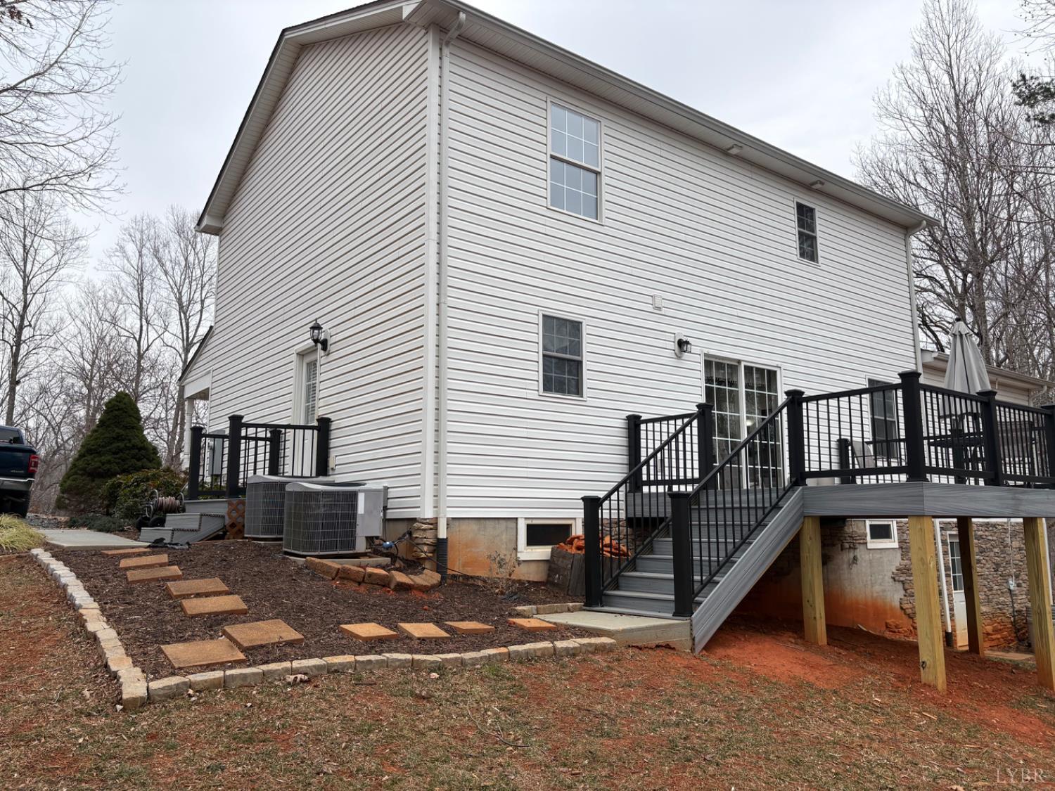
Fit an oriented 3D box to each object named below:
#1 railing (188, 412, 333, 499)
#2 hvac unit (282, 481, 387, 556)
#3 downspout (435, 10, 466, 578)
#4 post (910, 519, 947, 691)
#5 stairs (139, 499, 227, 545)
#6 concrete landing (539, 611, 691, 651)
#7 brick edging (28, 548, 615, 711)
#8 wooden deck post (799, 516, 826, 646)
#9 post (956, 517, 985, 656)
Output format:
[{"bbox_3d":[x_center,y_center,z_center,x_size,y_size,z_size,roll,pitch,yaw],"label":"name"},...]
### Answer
[{"bbox_3d":[-3.648,0.882,10.637,1.250,1.050,1.970,7,-11,-37],"label":"railing"},{"bbox_3d":[-1.965,1.260,8.050,0.775,0.690,0.800,7,-11,-37],"label":"hvac unit"},{"bbox_3d":[-0.814,-1.200,8.474,0.125,6.220,0.300,7,-11,-37],"label":"downspout"},{"bbox_3d":[3.502,1.794,6.939,0.140,1.475,0.140,7,-11,-37],"label":"post"},{"bbox_3d":[-4.386,1.587,9.971,0.610,0.520,1.930,7,-11,-37],"label":"stairs"},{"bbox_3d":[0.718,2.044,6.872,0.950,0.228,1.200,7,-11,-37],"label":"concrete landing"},{"bbox_3d":[-1.967,1.695,6.766,3.580,0.730,4.650,7,-11,-37],"label":"brick edging"},{"bbox_3d":[2.807,1.807,7.814,0.140,1.225,0.140,7,-11,-37],"label":"wooden deck post"},{"bbox_3d":[6.443,2.751,11.524,0.140,1.950,0.140,7,-11,-37],"label":"post"}]

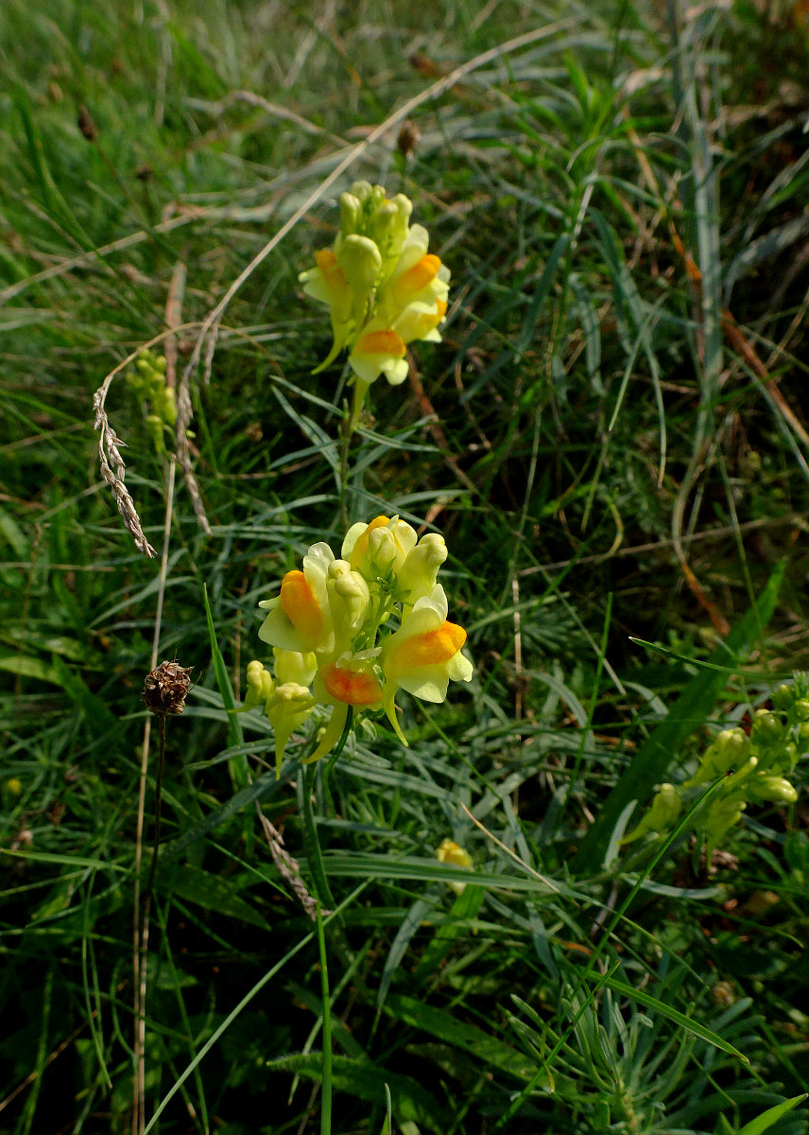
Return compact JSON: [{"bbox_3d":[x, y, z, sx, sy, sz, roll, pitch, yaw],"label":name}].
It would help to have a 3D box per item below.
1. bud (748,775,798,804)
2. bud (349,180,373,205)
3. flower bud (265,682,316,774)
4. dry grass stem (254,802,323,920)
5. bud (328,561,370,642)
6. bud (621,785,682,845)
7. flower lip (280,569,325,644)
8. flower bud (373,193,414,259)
[{"bbox_3d":[0.103,0.062,0.220,0.014,0.007,0.007,12,44,15],"label":"bud"},{"bbox_3d":[-0.011,-0.096,0.202,0.006,0.007,0.006,0,37,0],"label":"bud"},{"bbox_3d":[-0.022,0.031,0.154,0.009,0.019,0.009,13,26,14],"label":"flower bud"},{"bbox_3d":[-0.026,0.065,0.175,0.006,0.029,0.005,-27,15,8],"label":"dry grass stem"},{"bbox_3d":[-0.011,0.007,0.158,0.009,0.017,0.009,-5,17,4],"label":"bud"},{"bbox_3d":[0.058,0.058,0.186,0.009,0.018,0.009,41,18,-11],"label":"bud"},{"bbox_3d":[-0.019,0.007,0.150,0.008,0.013,0.007,13,37,34],"label":"flower lip"},{"bbox_3d":[-0.003,-0.086,0.199,0.009,0.017,0.009,-1,29,-11],"label":"flower bud"}]

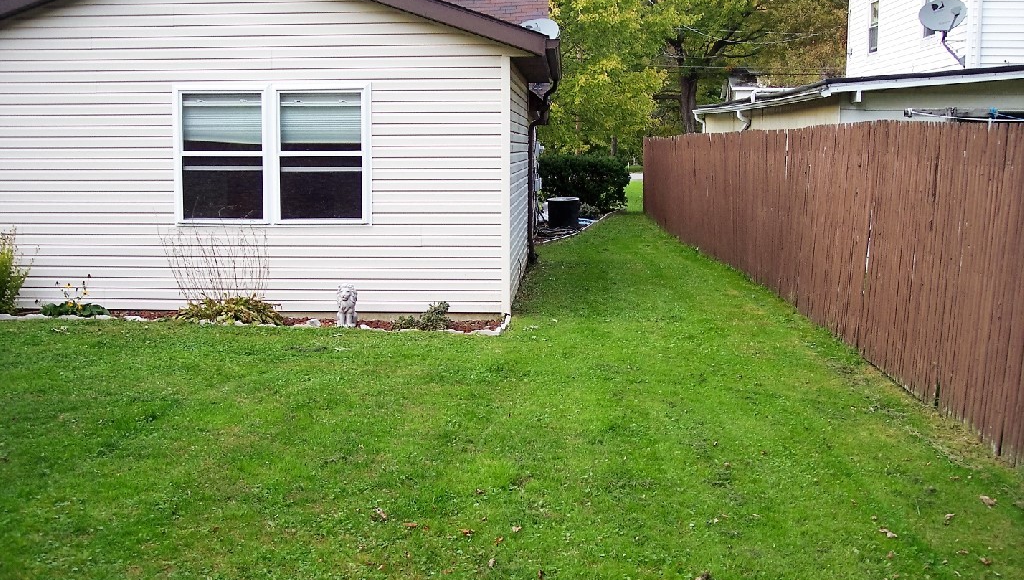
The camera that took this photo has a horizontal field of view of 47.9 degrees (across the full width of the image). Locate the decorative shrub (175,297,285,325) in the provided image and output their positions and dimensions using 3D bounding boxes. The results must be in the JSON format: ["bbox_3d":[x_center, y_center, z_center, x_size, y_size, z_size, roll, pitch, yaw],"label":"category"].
[{"bbox_3d":[-2.639,0.191,10.842,0.932,0.229,0.650,0,7,3],"label":"decorative shrub"}]

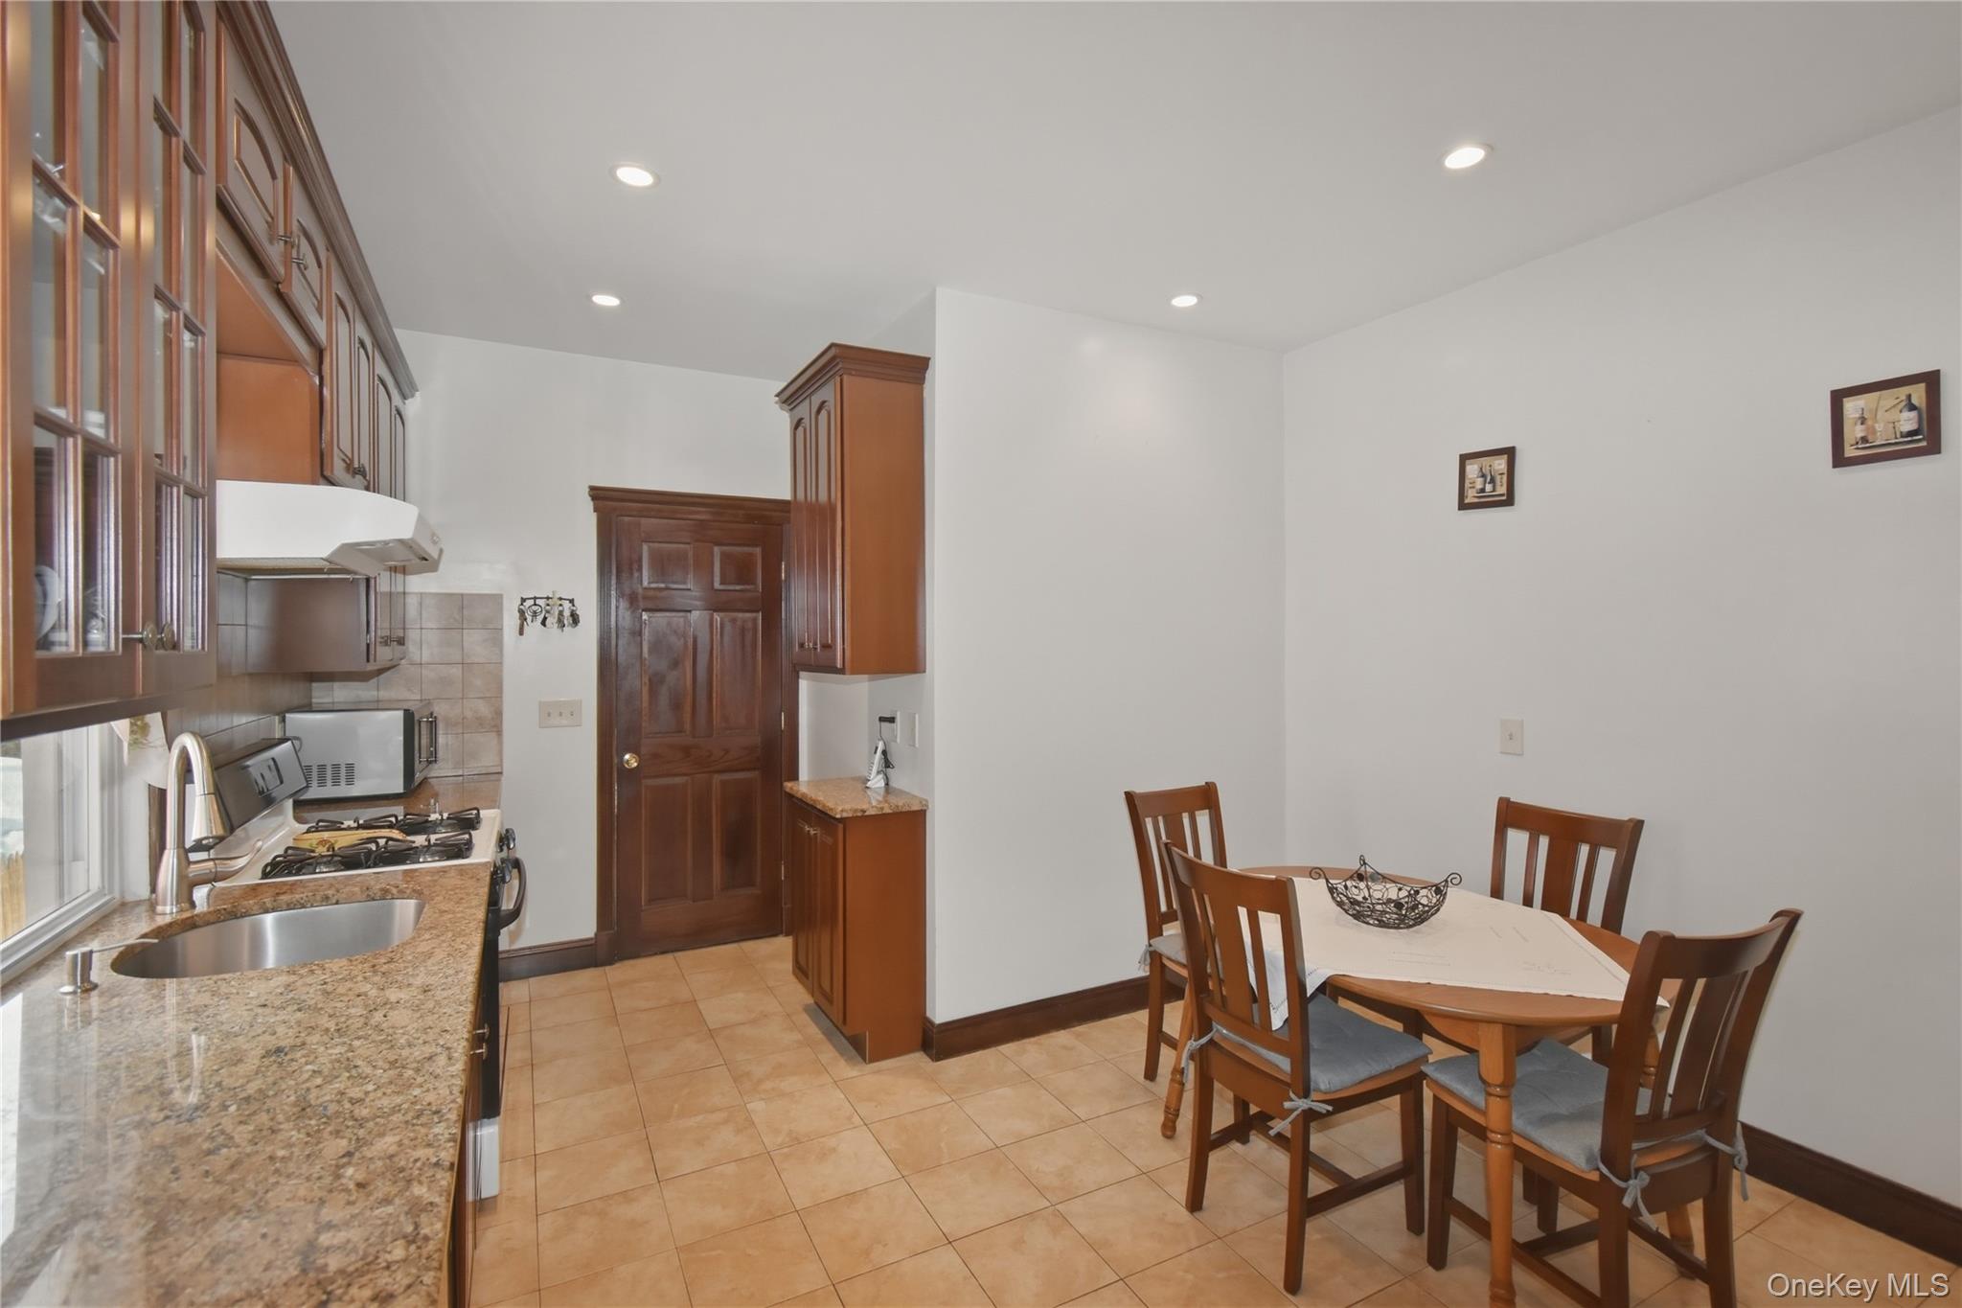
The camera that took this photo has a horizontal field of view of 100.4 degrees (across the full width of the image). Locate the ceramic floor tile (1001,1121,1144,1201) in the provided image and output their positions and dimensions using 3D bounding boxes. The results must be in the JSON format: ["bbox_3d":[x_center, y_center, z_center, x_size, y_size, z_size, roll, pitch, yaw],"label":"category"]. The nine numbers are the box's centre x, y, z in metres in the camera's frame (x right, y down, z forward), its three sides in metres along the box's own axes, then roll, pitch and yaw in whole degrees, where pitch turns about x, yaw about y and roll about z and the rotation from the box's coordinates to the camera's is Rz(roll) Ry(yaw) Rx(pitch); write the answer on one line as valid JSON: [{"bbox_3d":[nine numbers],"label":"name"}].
[{"bbox_3d":[0.252,1.440,2.320,0.295,0.009,0.293,0,0,-29],"label":"ceramic floor tile"}]

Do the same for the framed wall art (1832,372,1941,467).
[{"bbox_3d":[2.265,-0.581,2.047,0.018,0.202,0.192,0,0,-29],"label":"framed wall art"}]

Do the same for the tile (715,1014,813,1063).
[{"bbox_3d":[-0.869,1.511,3.204,0.307,0.010,0.303,0,0,-29],"label":"tile"}]

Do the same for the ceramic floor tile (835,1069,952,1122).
[{"bbox_3d":[-0.299,1.513,2.822,0.307,0.010,0.303,0,0,-29],"label":"ceramic floor tile"}]

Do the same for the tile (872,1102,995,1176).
[{"bbox_3d":[-0.152,1.454,2.461,0.298,0.010,0.296,0,0,-28],"label":"tile"}]

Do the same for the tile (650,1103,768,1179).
[{"bbox_3d":[-0.819,1.454,2.440,0.298,0.010,0.296,0,0,-28],"label":"tile"}]

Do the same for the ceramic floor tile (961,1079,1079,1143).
[{"bbox_3d":[0.112,1.454,2.599,0.298,0.010,0.296,0,0,-28],"label":"ceramic floor tile"}]

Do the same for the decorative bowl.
[{"bbox_3d":[1.063,0.635,2.145,0.380,0.130,0.340,0,0,10],"label":"decorative bowl"}]

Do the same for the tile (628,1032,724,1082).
[{"bbox_3d":[-1.092,1.439,2.925,0.295,0.009,0.293,0,0,-29],"label":"tile"}]

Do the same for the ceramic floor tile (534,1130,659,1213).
[{"bbox_3d":[-1.097,1.470,2.329,0.300,0.010,0.295,0,1,-28],"label":"ceramic floor tile"}]

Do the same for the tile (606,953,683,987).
[{"bbox_3d":[-1.531,1.454,3.735,0.298,0.010,0.296,0,0,-28],"label":"tile"}]

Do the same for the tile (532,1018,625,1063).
[{"bbox_3d":[-1.513,1.454,3.081,0.298,0.010,0.296,0,0,-28],"label":"tile"}]

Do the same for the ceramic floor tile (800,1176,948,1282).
[{"bbox_3d":[-0.282,1.474,2.099,0.300,0.010,0.295,0,1,-28],"label":"ceramic floor tile"}]

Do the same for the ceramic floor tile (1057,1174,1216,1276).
[{"bbox_3d":[0.410,1.515,2.173,0.307,0.010,0.303,0,0,-29],"label":"ceramic floor tile"}]

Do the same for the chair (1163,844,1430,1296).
[{"bbox_3d":[0.800,0.972,2.083,0.520,0.955,0.440,0,0,-29],"label":"chair"}]

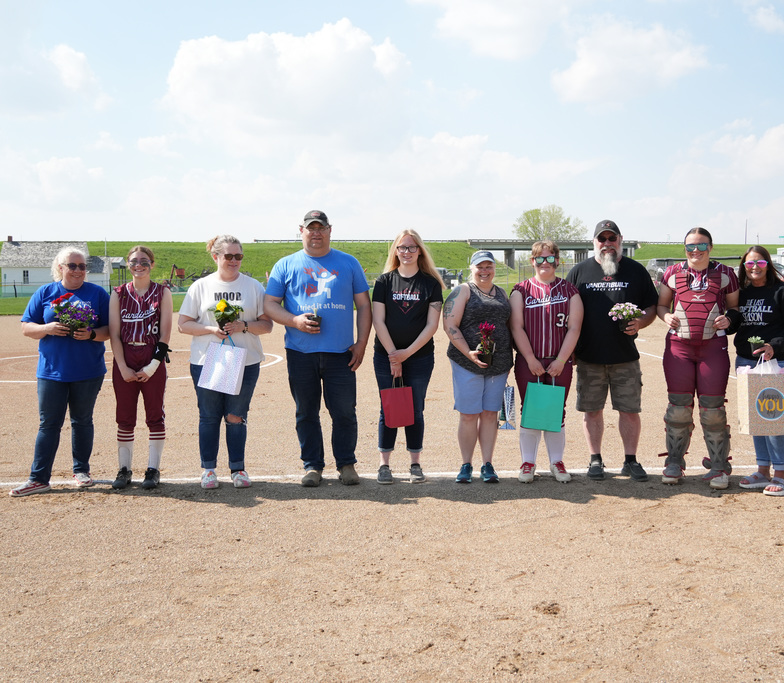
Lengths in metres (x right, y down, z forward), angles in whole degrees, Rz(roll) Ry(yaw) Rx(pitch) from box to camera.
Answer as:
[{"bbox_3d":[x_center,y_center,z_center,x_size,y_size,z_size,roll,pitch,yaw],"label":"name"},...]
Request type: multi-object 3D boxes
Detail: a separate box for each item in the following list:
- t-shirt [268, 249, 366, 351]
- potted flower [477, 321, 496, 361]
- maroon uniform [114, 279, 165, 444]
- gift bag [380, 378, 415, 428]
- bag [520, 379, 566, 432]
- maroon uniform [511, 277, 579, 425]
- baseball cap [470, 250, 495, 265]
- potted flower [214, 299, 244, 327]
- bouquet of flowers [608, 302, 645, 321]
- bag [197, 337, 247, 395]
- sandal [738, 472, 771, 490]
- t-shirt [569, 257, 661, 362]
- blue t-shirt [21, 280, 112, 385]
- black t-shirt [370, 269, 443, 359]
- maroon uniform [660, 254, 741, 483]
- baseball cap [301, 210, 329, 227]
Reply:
[{"bbox_3d":[-0.500,-0.276,6.000,0.690,0.690,0.380,0,5,-4],"label":"t-shirt"},{"bbox_3d":[0.628,0.010,5.860,0.125,0.275,0.125,0,5,0],"label":"potted flower"},{"bbox_3d":[-1.700,0.135,5.950,0.365,1.060,0.270,0,5,-5],"label":"maroon uniform"},{"bbox_3d":[0.040,0.416,5.920,0.205,0.325,0.110,-1,5,-10],"label":"gift bag"},{"bbox_3d":[1.020,0.434,5.940,0.255,0.325,0.115,8,4,0],"label":"bag"},{"bbox_3d":[1.062,0.062,6.120,0.450,1.000,0.290,1,5,9],"label":"maroon uniform"},{"bbox_3d":[0.618,-0.569,6.020,0.170,0.115,0.250,0,4,1],"label":"baseball cap"},{"bbox_3d":[-1.053,-0.161,5.680,0.185,0.210,0.170,0,5,0],"label":"potted flower"},{"bbox_3d":[1.582,-0.200,5.950,0.245,0.130,0.210,1,4,12],"label":"bouquet of flowers"},{"bbox_3d":[-1.103,0.156,5.740,0.250,0.350,0.110,14,5,-4],"label":"bag"},{"bbox_3d":[2.448,0.937,5.930,0.260,0.090,0.100,-3,5,-28],"label":"sandal"},{"bbox_3d":[1.540,-0.218,6.200,0.650,0.740,0.390,1,4,10],"label":"t-shirt"},{"bbox_3d":[-2.171,-0.067,5.880,0.570,0.660,0.360,-1,5,-14],"label":"blue t-shirt"},{"bbox_3d":[0.110,-0.196,6.070,0.490,0.590,0.270,0,5,0],"label":"black t-shirt"},{"bbox_3d":[2.092,0.191,6.000,0.520,1.460,0.370,1,5,16],"label":"maroon uniform"},{"bbox_3d":[-0.502,-0.818,5.890,0.180,0.130,0.265,0,4,-2],"label":"baseball cap"}]

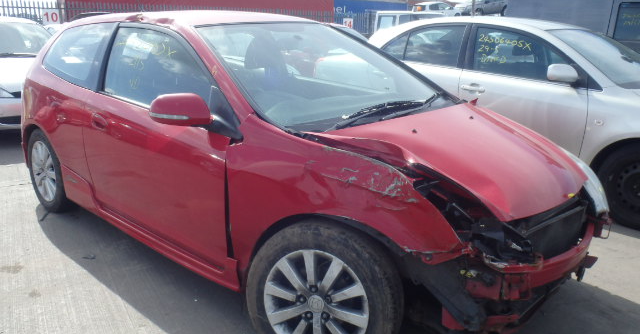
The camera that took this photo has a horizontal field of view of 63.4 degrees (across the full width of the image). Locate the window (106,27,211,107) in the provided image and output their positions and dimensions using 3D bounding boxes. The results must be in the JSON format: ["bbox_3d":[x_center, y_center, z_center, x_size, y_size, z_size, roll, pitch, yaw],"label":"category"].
[{"bbox_3d":[-0.836,-0.525,2.675,1.121,0.414,0.091,14,2,41],"label":"window"}]

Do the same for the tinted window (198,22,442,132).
[{"bbox_3d":[0.041,-0.555,2.811,1.303,0.131,0.909,-15,49,-45],"label":"tinted window"}]

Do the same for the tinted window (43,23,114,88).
[{"bbox_3d":[-1.583,-0.736,3.354,0.101,0.394,0.889,11,2,-45],"label":"tinted window"}]

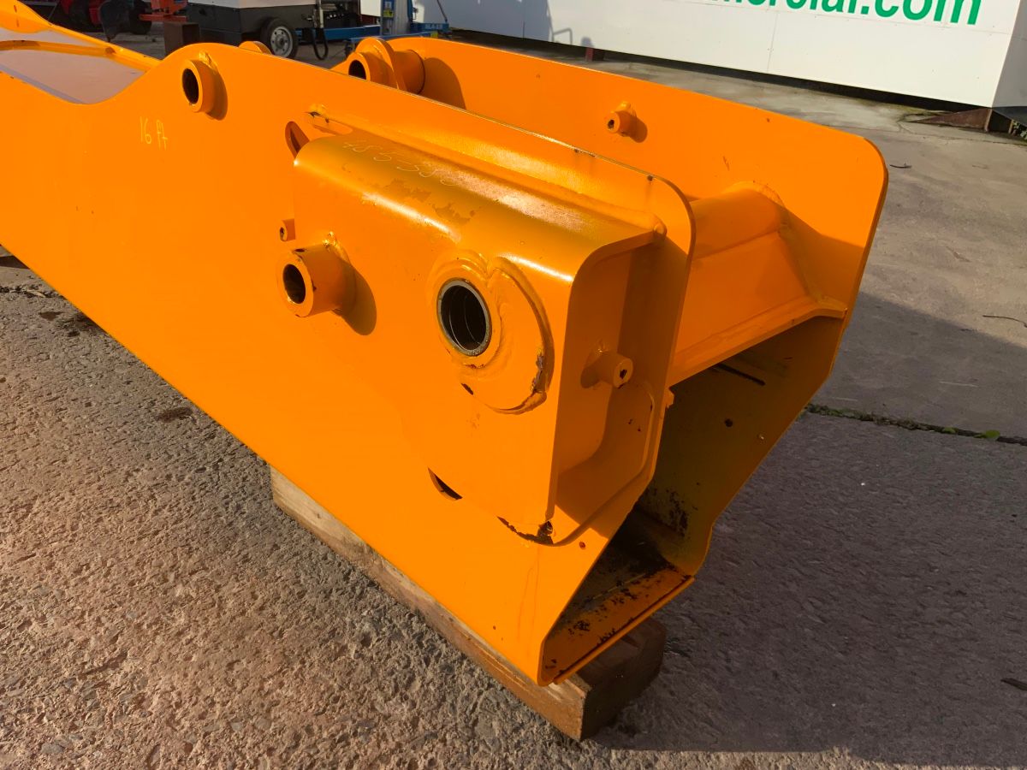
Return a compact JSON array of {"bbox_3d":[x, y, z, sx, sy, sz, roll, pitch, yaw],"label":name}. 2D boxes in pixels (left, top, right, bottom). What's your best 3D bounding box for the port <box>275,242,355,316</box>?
[{"bbox_3d":[-0.327,-0.177,1.428,0.076,0.111,0.111,-23,38,-40],"label":"port"}]

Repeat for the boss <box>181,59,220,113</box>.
[{"bbox_3d":[-0.698,-0.665,1.914,0.039,0.108,0.108,-23,38,-40],"label":"boss"}]

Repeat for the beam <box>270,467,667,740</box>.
[{"bbox_3d":[-0.170,0.423,2.127,1.117,0.135,0.264,26,35,37],"label":"beam"}]

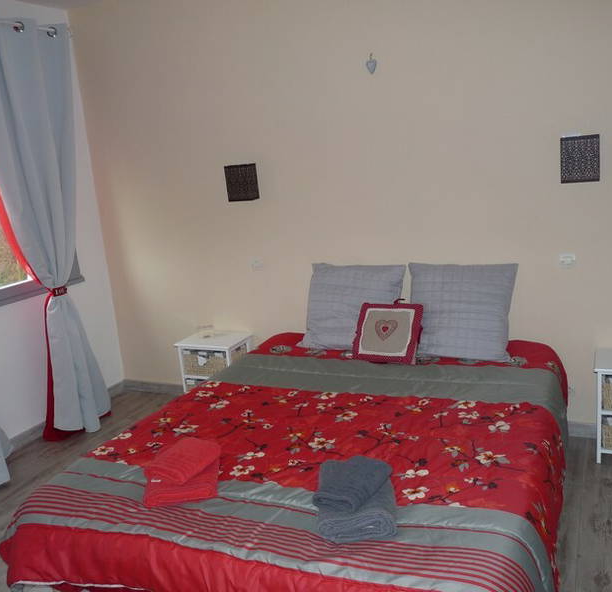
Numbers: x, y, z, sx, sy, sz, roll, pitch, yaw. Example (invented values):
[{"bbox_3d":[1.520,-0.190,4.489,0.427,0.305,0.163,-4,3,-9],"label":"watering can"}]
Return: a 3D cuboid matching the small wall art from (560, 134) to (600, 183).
[{"bbox_3d":[1.260,-0.629,2.830,0.162,0.207,0.050,1,14,25],"label":"small wall art"}]

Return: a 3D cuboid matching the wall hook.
[{"bbox_3d":[0.336,-1.185,3.141,0.056,0.103,0.025,1,14,25],"label":"wall hook"}]

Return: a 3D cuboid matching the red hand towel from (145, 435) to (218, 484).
[{"bbox_3d":[-0.392,0.543,1.996,0.170,0.037,0.220,4,15,35],"label":"red hand towel"}]

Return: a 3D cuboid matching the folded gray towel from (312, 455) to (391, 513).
[{"bbox_3d":[0.135,0.522,1.729,0.150,0.050,0.220,2,15,30],"label":"folded gray towel"}]

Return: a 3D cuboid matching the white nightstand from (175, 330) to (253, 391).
[{"bbox_3d":[-0.547,0.492,3.859,0.390,0.454,0.295,1,14,25],"label":"white nightstand"}]

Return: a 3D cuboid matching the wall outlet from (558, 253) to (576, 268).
[{"bbox_3d":[1.260,-0.171,2.973,0.078,0.074,0.025,1,14,25],"label":"wall outlet"}]

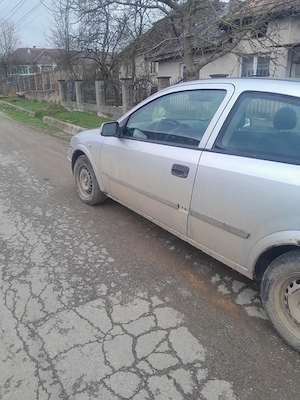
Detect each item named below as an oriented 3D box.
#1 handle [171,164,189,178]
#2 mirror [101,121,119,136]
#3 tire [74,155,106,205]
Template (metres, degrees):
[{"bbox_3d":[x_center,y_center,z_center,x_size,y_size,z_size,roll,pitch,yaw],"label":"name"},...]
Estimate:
[{"bbox_3d":[0.215,-0.198,2.065,0.040,0.090,0.172,-8,14,-36],"label":"handle"},{"bbox_3d":[-0.354,-0.624,2.626,0.185,0.125,0.110,-14,26,-34],"label":"mirror"},{"bbox_3d":[-0.686,-0.238,3.515,0.185,0.590,0.595,-17,28,-39],"label":"tire"}]

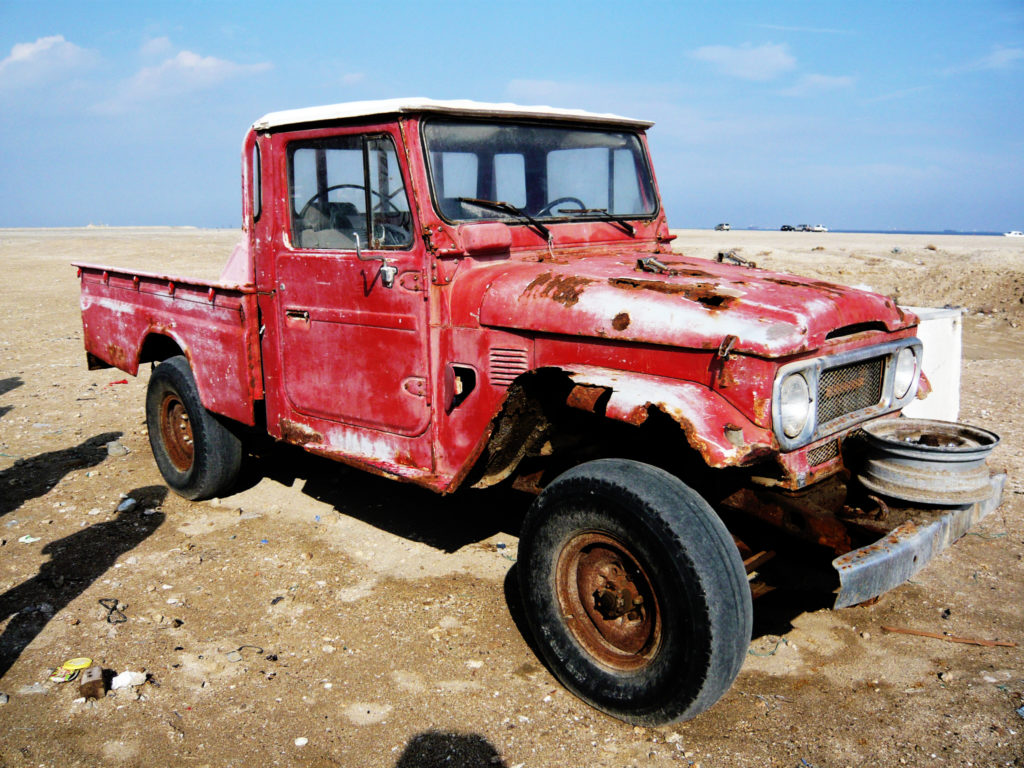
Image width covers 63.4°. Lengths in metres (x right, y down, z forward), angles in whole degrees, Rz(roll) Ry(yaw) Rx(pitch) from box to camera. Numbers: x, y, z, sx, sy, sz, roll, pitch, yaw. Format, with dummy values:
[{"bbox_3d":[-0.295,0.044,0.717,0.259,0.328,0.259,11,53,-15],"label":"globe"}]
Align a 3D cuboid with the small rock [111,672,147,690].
[{"bbox_3d":[-1.291,0.998,2.789,0.100,0.045,0.065,0,11,0],"label":"small rock"}]

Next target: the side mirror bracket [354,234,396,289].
[{"bbox_3d":[-0.483,-0.434,2.917,0.145,0.200,0.070,-11,15,-42],"label":"side mirror bracket"}]

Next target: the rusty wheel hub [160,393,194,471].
[{"bbox_3d":[-1.804,0.261,4.588,0.435,0.435,0.140,10,15,43],"label":"rusty wheel hub"}]

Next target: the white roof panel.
[{"bbox_3d":[-0.228,-1.182,3.729,1.120,0.125,1.500,10,17,43],"label":"white roof panel"}]

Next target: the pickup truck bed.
[{"bbox_3d":[-1.374,-0.372,5.092,2.200,0.660,1.660,12,16,43],"label":"pickup truck bed"}]

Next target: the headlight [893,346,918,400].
[{"bbox_3d":[1.409,-0.045,3.016,0.090,0.185,0.185,10,15,43],"label":"headlight"}]

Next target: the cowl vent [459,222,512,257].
[{"bbox_3d":[-0.090,-0.529,2.997,0.090,0.115,0.190,10,15,43],"label":"cowl vent"}]

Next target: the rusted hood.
[{"bbox_3d":[0.734,-0.322,3.008,1.150,0.260,1.240,10,15,43],"label":"rusted hood"}]

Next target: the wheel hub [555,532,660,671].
[{"bbox_3d":[0.325,0.662,2.580,0.140,0.435,0.435,-9,14,-41],"label":"wheel hub"}]

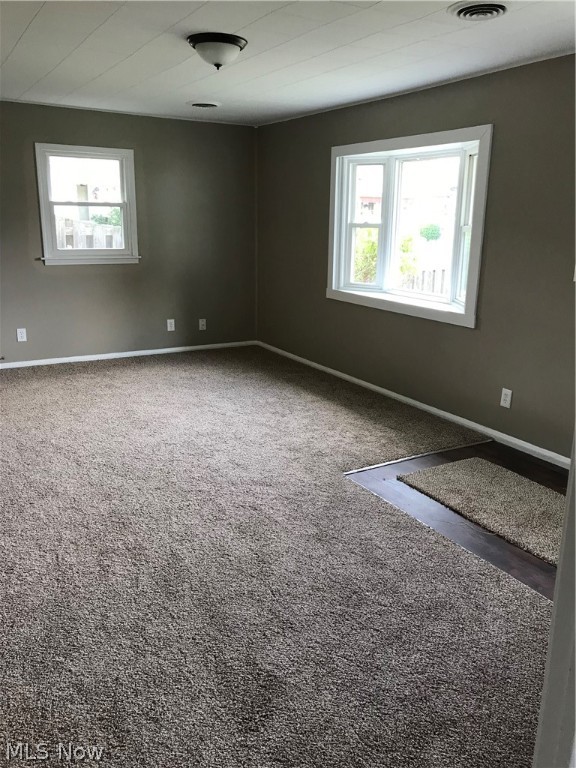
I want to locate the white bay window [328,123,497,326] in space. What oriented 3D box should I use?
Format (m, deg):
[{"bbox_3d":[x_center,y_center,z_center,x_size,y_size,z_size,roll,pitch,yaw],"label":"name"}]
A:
[{"bbox_3d":[0.851,-1.236,4.910,0.090,1.325,1.820,-8,18,-30],"label":"white bay window"}]

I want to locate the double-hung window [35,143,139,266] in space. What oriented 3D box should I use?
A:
[{"bbox_3d":[-1.869,-1.674,5.879,0.900,1.070,0.080,-8,18,-30],"label":"double-hung window"}]

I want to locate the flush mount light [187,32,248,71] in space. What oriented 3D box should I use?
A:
[{"bbox_3d":[-0.384,-1.806,3.416,0.330,0.145,0.330,1,15,0],"label":"flush mount light"}]

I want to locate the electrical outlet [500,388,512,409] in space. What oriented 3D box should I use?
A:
[{"bbox_3d":[1.458,0.100,4.155,0.012,0.121,0.075,-8,18,-30],"label":"electrical outlet"}]

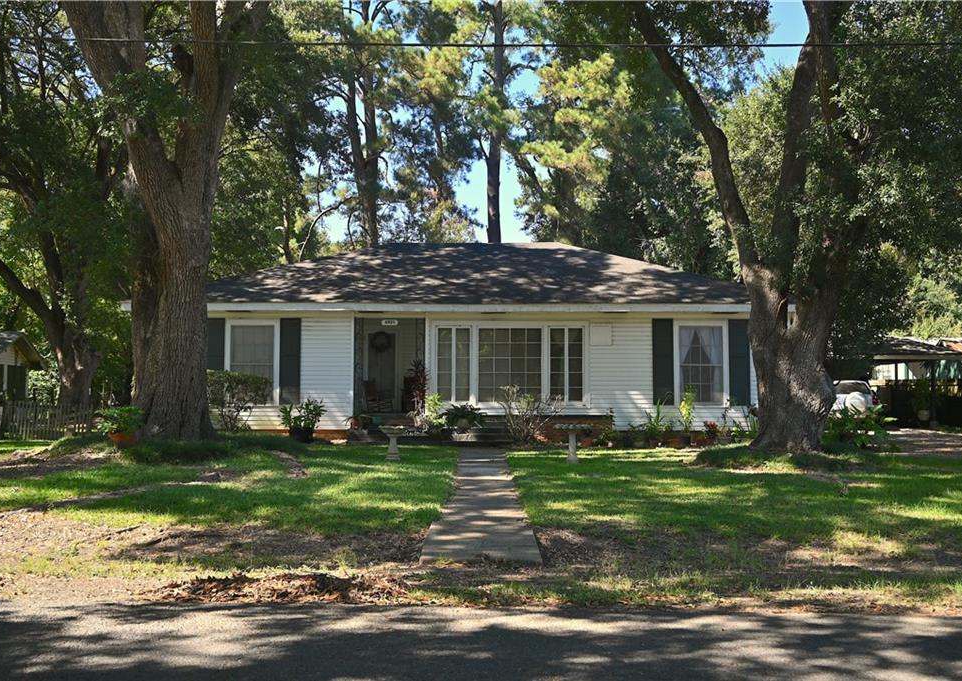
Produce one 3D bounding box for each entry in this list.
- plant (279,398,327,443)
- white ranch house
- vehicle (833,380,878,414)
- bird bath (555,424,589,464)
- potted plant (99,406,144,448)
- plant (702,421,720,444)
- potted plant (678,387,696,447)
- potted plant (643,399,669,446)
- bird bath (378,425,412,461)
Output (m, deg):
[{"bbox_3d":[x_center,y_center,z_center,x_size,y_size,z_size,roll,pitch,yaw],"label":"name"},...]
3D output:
[{"bbox_3d":[-3.835,1.736,22.138,1.028,0.960,0.874,0,-3,0],"label":"plant"},{"bbox_3d":[-0.255,-0.037,27.894,15.459,5.279,10.400,0,-3,0],"label":"white ranch house"},{"bbox_3d":[12.114,2.237,35.002,1.770,1.680,4.350,0,-3,3],"label":"vehicle"},{"bbox_3d":[1.630,1.848,18.226,0.677,0.701,0.677,0,-3,0],"label":"bird bath"},{"bbox_3d":[-6.715,1.627,19.140,0.842,0.783,0.800,0,-3,0],"label":"potted plant"},{"bbox_3d":[4.985,2.009,22.223,0.391,0.541,0.391,0,-3,0],"label":"plant"},{"bbox_3d":[4.478,1.673,22.242,0.413,1.257,0.413,0,-3,0],"label":"potted plant"},{"bbox_3d":[3.825,1.803,22.235,0.587,0.997,0.557,0,-3,0],"label":"potted plant"},{"bbox_3d":[-1.614,1.890,18.825,0.543,0.651,0.543,0,-3,0],"label":"bird bath"}]

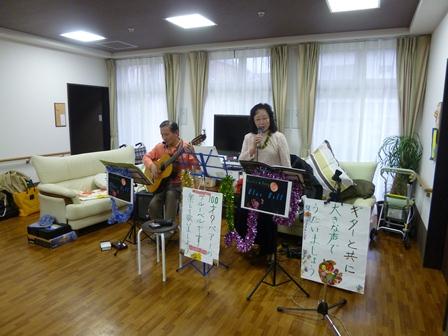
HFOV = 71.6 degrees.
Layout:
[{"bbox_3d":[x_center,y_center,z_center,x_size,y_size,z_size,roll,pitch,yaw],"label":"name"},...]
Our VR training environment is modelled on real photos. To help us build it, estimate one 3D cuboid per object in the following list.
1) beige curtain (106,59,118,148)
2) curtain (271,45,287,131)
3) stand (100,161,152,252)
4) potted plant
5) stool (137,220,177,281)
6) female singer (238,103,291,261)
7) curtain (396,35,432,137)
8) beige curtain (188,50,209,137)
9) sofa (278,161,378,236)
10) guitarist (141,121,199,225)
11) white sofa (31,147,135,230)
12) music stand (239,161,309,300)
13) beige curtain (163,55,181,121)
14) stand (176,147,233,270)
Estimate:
[{"bbox_3d":[-2.030,-0.745,5.843,0.270,2.448,0.150,5,10,24],"label":"beige curtain"},{"bbox_3d":[0.775,-0.519,4.618,0.253,2.449,0.150,5,10,24],"label":"curtain"},{"bbox_3d":[-1.046,0.403,3.418,0.540,0.980,0.480,9,13,41],"label":"stand"},{"bbox_3d":[2.183,0.210,3.961,0.540,1.260,0.520,5,11,24],"label":"potted plant"},{"bbox_3d":[-0.593,0.760,2.915,0.345,0.452,0.345,1,10,0],"label":"stool"},{"bbox_3d":[0.430,0.155,3.170,0.500,1.590,0.360,4,10,19],"label":"female singer"},{"bbox_3d":[2.413,-0.465,4.188,0.400,2.480,0.160,5,11,24],"label":"curtain"},{"bbox_3d":[-0.408,-0.628,5.132,0.360,2.475,0.150,5,10,24],"label":"beige curtain"},{"bbox_3d":[1.209,0.399,4.146,1.500,0.900,0.850,5,10,24],"label":"sofa"},{"bbox_3d":[-0.630,0.155,3.710,0.620,1.380,0.680,6,11,29],"label":"guitarist"},{"bbox_3d":[-1.873,0.245,4.899,0.870,0.910,1.750,6,11,29],"label":"white sofa"},{"bbox_3d":[0.425,0.500,2.574,0.570,1.110,0.490,8,12,36],"label":"music stand"},{"bbox_3d":[-0.878,-0.661,5.338,0.331,2.465,0.150,5,10,24],"label":"beige curtain"},{"bbox_3d":[-0.173,0.446,2.868,0.520,1.210,0.460,7,12,35],"label":"stand"}]

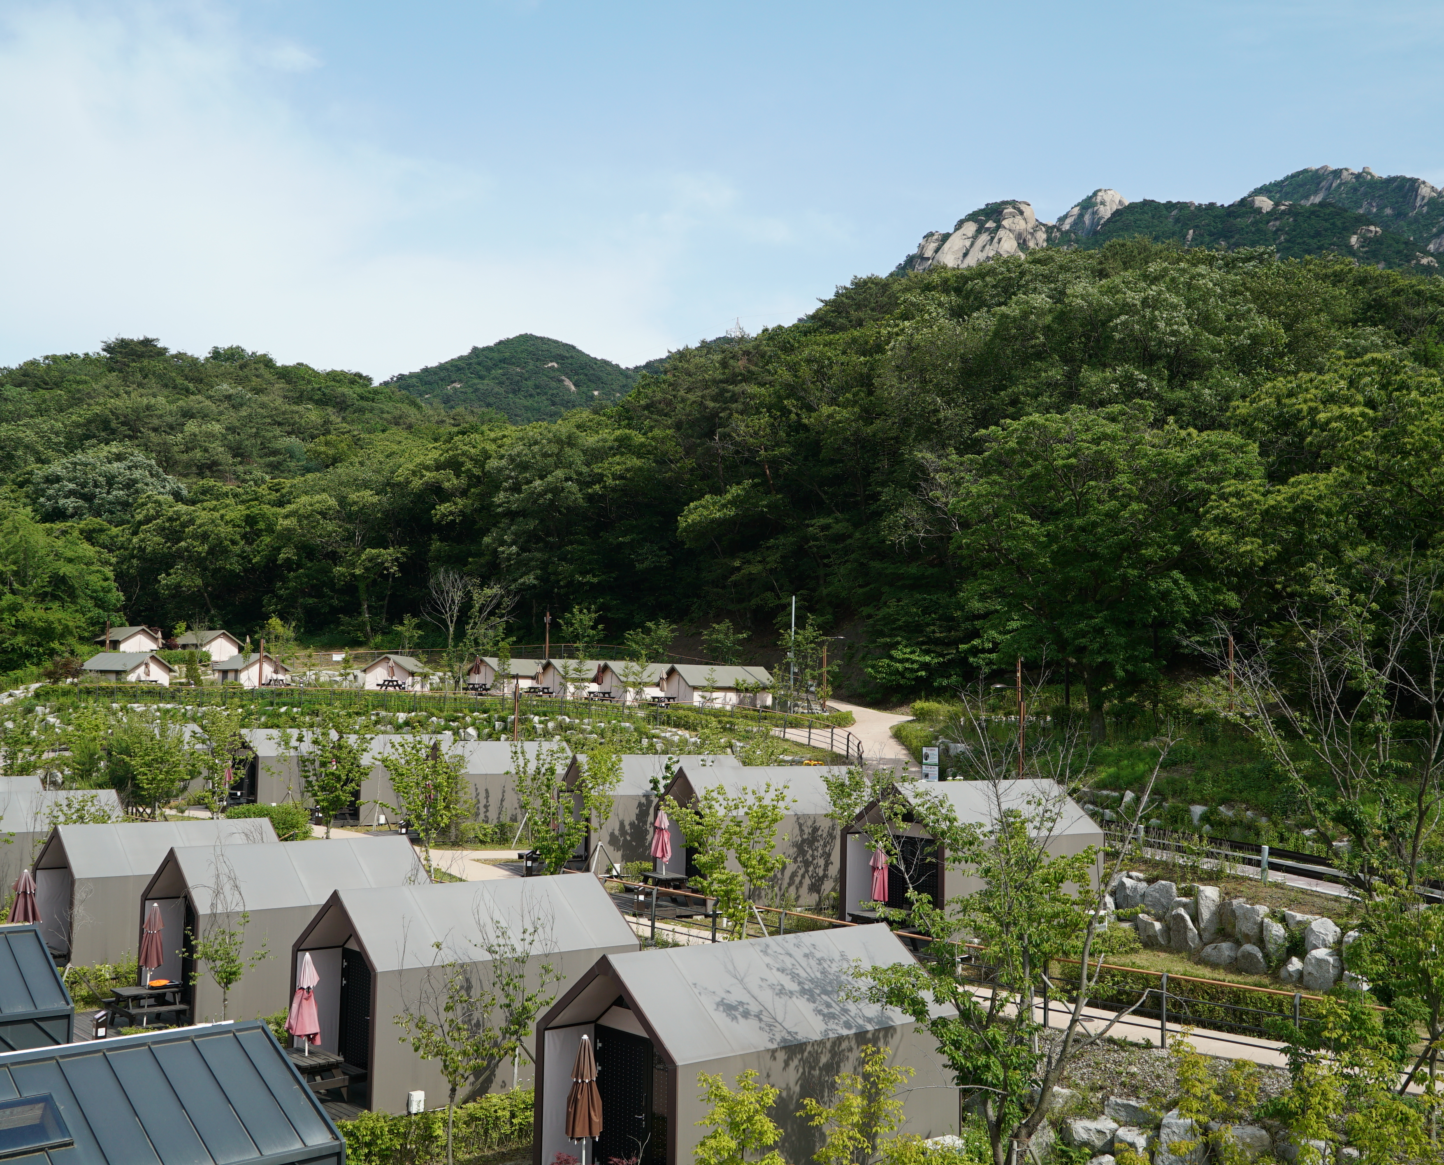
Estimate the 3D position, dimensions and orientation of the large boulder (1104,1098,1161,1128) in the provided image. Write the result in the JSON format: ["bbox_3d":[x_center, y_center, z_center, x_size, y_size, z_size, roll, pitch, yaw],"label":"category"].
[{"bbox_3d":[5.895,7.628,20.900,0.520,0.450,0.700,5,-6,-40],"label":"large boulder"}]

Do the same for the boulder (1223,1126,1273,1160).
[{"bbox_3d":[7.477,8.011,20.700,0.740,0.540,0.660,-1,-6,25],"label":"boulder"}]

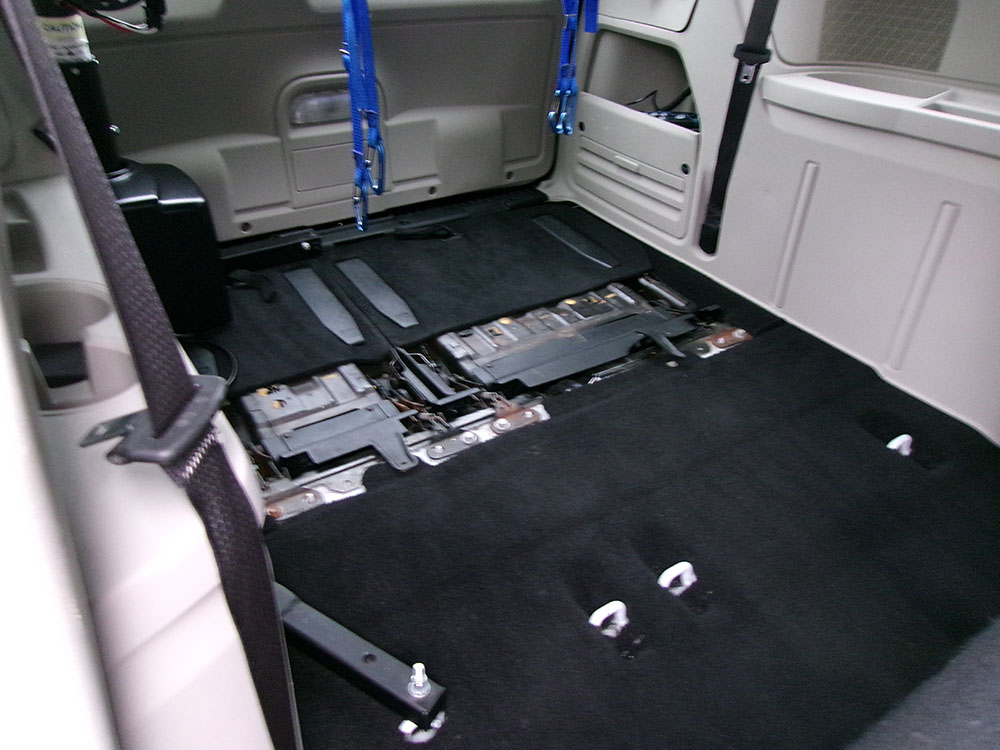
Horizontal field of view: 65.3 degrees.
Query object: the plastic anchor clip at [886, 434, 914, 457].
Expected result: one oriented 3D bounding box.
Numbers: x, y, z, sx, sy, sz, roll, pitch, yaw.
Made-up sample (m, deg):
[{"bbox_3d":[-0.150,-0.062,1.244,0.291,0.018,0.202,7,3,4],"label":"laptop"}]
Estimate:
[{"bbox_3d":[0.706,0.126,1.374,0.058,0.038,0.025,-19,40,-29],"label":"plastic anchor clip"}]

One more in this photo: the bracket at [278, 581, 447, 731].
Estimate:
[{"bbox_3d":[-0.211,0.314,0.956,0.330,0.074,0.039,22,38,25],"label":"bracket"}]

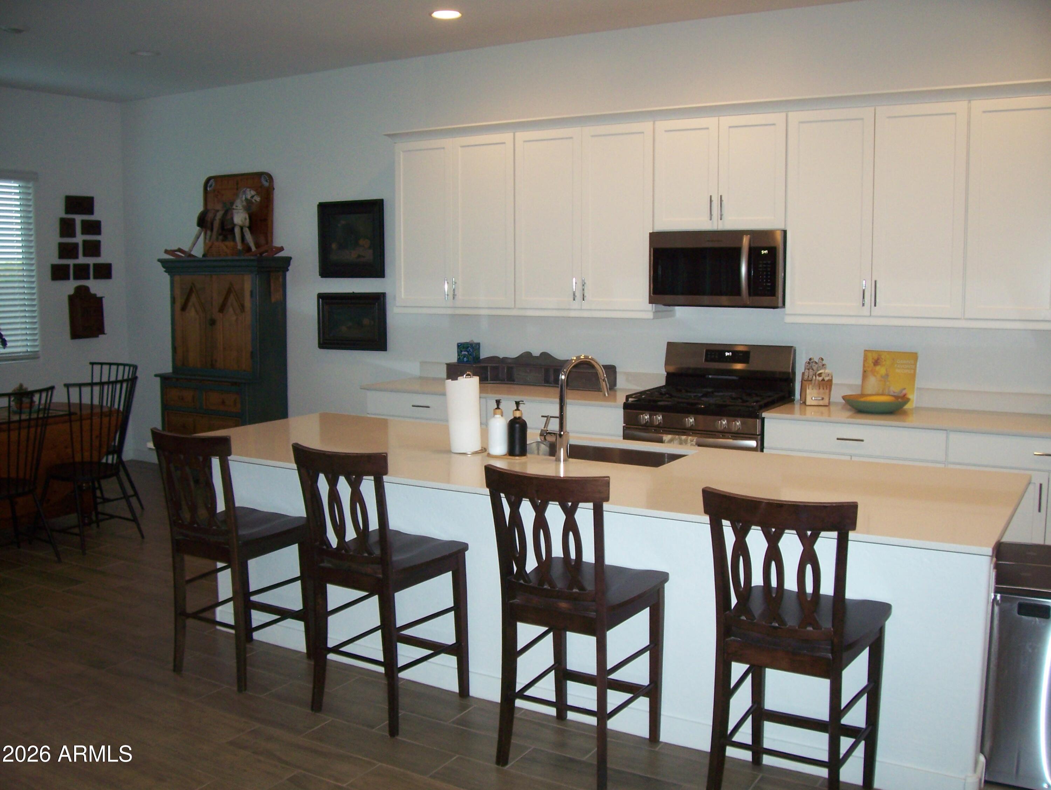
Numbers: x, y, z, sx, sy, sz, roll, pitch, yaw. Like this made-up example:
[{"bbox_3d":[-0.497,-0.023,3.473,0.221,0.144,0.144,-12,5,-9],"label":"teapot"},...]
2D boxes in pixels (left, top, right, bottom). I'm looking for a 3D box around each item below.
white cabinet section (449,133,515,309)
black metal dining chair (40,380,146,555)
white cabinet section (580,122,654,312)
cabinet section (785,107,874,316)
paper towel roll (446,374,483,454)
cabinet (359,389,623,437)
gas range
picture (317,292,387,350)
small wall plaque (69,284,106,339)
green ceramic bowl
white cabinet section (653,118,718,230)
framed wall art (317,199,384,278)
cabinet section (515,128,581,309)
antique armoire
[{"bbox_3d":[-0.190,-1.075,6.498,0.454,1.053,0.320,4,8,30],"label":"white cabinet section"},{"bbox_3d":[-2.568,0.391,6.044,0.550,0.970,0.550,4,7,31],"label":"black metal dining chair"},{"bbox_3d":[0.598,-1.025,6.051,0.452,1.053,0.320,4,8,30],"label":"white cabinet section"},{"bbox_3d":[1.636,-0.946,5.450,0.449,1.053,0.320,4,8,30],"label":"cabinet section"},{"bbox_3d":[-0.237,0.074,4.093,0.125,0.296,0.125,0,7,0],"label":"paper towel roll"},{"bbox_3d":[-0.073,0.431,6.357,1.807,0.880,0.624,4,8,31],"label":"cabinet"},{"bbox_3d":[1.009,0.329,5.667,0.760,1.193,0.720,4,7,31],"label":"gas range"},{"bbox_3d":[-1.222,-0.518,7.284,0.600,0.405,0.040,4,8,31],"label":"picture"},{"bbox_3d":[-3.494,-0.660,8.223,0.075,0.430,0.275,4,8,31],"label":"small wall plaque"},{"bbox_3d":[1.768,0.049,5.230,0.340,0.070,0.340,0,7,0],"label":"green ceramic bowl"},{"bbox_3d":[0.956,-1.224,5.816,0.383,0.600,0.320,4,8,30],"label":"white cabinet section"},{"bbox_3d":[-1.231,-1.098,7.309,0.610,0.543,0.050,4,7,31],"label":"framed wall art"},{"bbox_3d":[0.209,-1.052,6.274,0.452,1.053,0.320,4,8,30],"label":"cabinet section"},{"bbox_3d":[-2.296,-0.173,7.815,1.090,1.723,0.450,4,7,31],"label":"antique armoire"}]

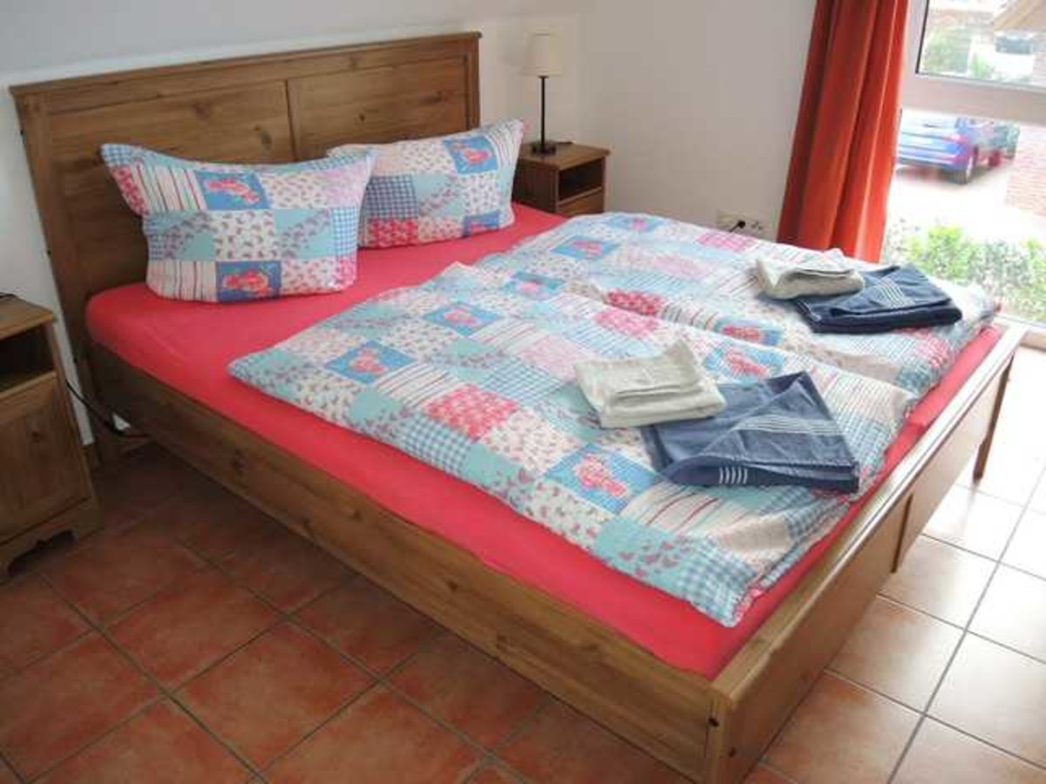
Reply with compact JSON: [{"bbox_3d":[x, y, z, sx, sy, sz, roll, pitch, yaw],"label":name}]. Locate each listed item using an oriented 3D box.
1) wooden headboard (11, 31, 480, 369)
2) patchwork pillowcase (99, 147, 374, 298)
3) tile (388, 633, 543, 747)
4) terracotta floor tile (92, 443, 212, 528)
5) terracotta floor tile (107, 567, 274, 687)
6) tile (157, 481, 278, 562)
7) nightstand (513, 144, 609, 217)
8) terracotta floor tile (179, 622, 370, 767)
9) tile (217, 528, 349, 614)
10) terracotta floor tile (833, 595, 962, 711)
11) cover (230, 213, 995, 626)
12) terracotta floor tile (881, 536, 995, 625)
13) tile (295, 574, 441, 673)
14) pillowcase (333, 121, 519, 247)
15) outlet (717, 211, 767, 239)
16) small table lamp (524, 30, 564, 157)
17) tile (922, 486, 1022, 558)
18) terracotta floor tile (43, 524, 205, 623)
[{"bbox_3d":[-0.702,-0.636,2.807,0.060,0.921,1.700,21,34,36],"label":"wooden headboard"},{"bbox_3d":[-0.736,-0.460,2.270,0.660,0.403,0.180,-8,9,-15],"label":"patchwork pillowcase"},{"bbox_3d":[-0.082,0.599,1.780,0.303,0.010,0.303,20,33,35],"label":"tile"},{"bbox_3d":[-1.037,0.253,2.520,0.308,0.010,0.308,20,33,35],"label":"terracotta floor tile"},{"bbox_3d":[-0.754,0.533,1.946,0.308,0.010,0.308,20,33,35],"label":"terracotta floor tile"},{"bbox_3d":[-0.800,0.340,2.338,0.308,0.010,0.308,20,33,35],"label":"tile"},{"bbox_3d":[0.180,-0.809,3.950,0.306,0.605,0.415,20,33,35],"label":"nightstand"},{"bbox_3d":[-0.516,0.620,1.765,0.308,0.010,0.308,20,33,35],"label":"terracotta floor tile"},{"bbox_3d":[-0.557,0.429,2.139,0.303,0.010,0.303,20,33,35],"label":"tile"},{"bbox_3d":[0.778,0.549,1.859,0.303,0.010,0.303,20,33,35],"label":"terracotta floor tile"},{"bbox_3d":[0.297,-0.168,2.038,1.306,0.113,1.564,21,34,36],"label":"cover"},{"bbox_3d":[0.972,0.443,2.075,0.303,0.010,0.303,20,33,35],"label":"terracotta floor tile"},{"bbox_3d":[-0.320,0.514,1.958,0.303,0.010,0.303,20,33,35],"label":"tile"},{"bbox_3d":[-0.309,-0.715,2.903,0.760,0.360,0.230,-21,21,-34],"label":"pillowcase"},{"bbox_3d":[0.930,-0.715,3.588,0.228,0.081,0.012,20,33,35],"label":"outlet"},{"bbox_3d":[0.088,-1.220,3.470,0.162,0.480,0.162,0,27,0],"label":"small table lamp"},{"bbox_3d":[1.176,0.337,2.314,0.308,0.010,0.308,20,33,35],"label":"tile"},{"bbox_3d":[-0.979,0.445,2.114,0.303,0.010,0.303,20,33,35],"label":"terracotta floor tile"}]

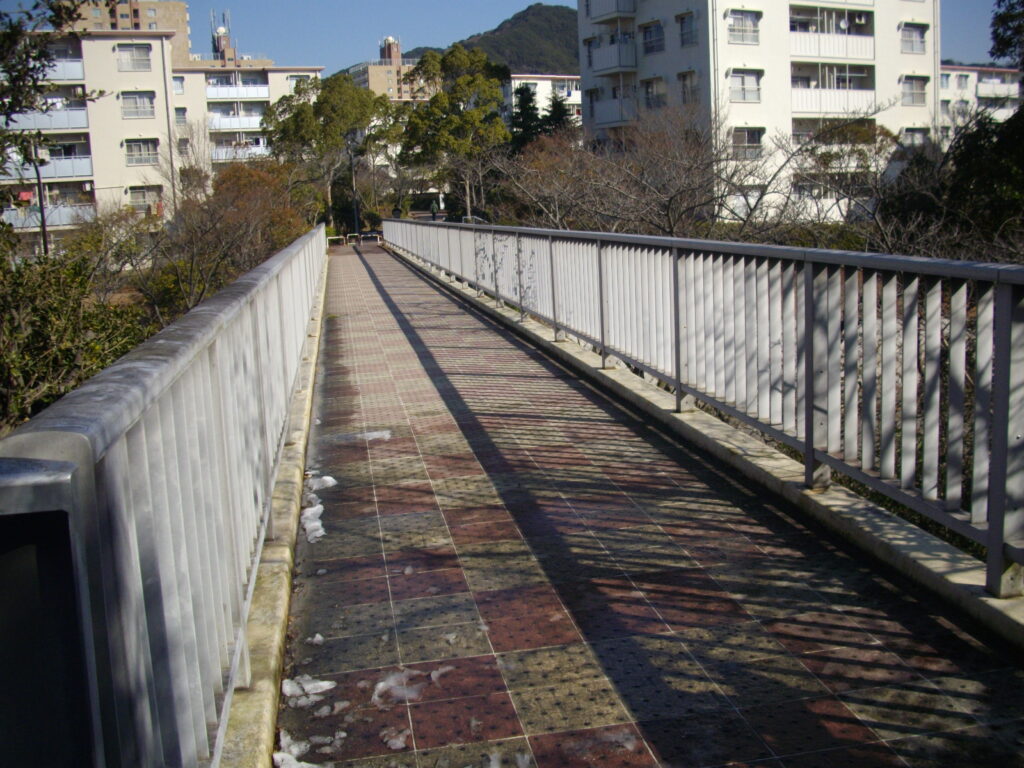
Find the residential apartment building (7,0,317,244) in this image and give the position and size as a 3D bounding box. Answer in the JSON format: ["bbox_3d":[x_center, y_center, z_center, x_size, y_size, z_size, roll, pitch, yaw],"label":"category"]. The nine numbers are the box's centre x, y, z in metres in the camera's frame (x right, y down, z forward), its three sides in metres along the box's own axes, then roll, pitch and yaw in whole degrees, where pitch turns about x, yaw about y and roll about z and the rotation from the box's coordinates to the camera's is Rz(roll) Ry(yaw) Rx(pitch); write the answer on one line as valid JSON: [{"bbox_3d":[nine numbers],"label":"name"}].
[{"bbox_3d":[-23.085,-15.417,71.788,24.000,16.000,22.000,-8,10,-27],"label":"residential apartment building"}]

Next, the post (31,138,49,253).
[{"bbox_3d":[-16.331,-5.670,38.280,0.450,5.580,0.250,-3,9,0],"label":"post"}]

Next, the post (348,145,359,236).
[{"bbox_3d":[-8.690,-10.505,60.497,0.400,5.470,0.250,-3,9,0],"label":"post"}]

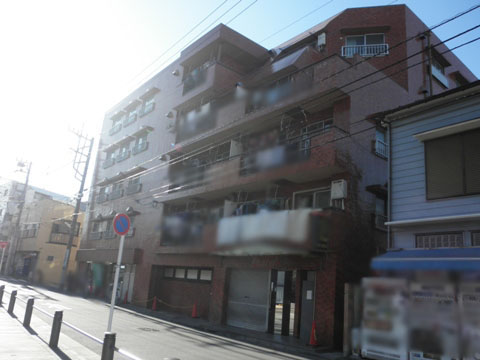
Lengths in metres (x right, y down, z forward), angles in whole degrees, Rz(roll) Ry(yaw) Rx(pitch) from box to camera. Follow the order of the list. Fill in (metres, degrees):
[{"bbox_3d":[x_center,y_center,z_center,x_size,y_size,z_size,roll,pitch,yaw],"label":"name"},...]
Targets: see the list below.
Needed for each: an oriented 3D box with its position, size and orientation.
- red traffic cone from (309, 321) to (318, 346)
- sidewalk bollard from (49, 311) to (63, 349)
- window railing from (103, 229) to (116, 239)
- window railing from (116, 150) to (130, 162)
[{"bbox_3d":[2.369,4.859,12.402,0.350,0.710,0.350,16,-17,-38],"label":"red traffic cone"},{"bbox_3d":[-4.092,3.315,8.661,0.165,0.725,0.165,16,-17,-38],"label":"sidewalk bollard"},{"bbox_3d":[-8.483,3.640,25.449,0.180,0.520,1.780,16,-19,-38],"label":"window railing"},{"bbox_3d":[-7.594,-1.521,25.463,0.200,0.520,1.850,16,-17,-38],"label":"window railing"}]

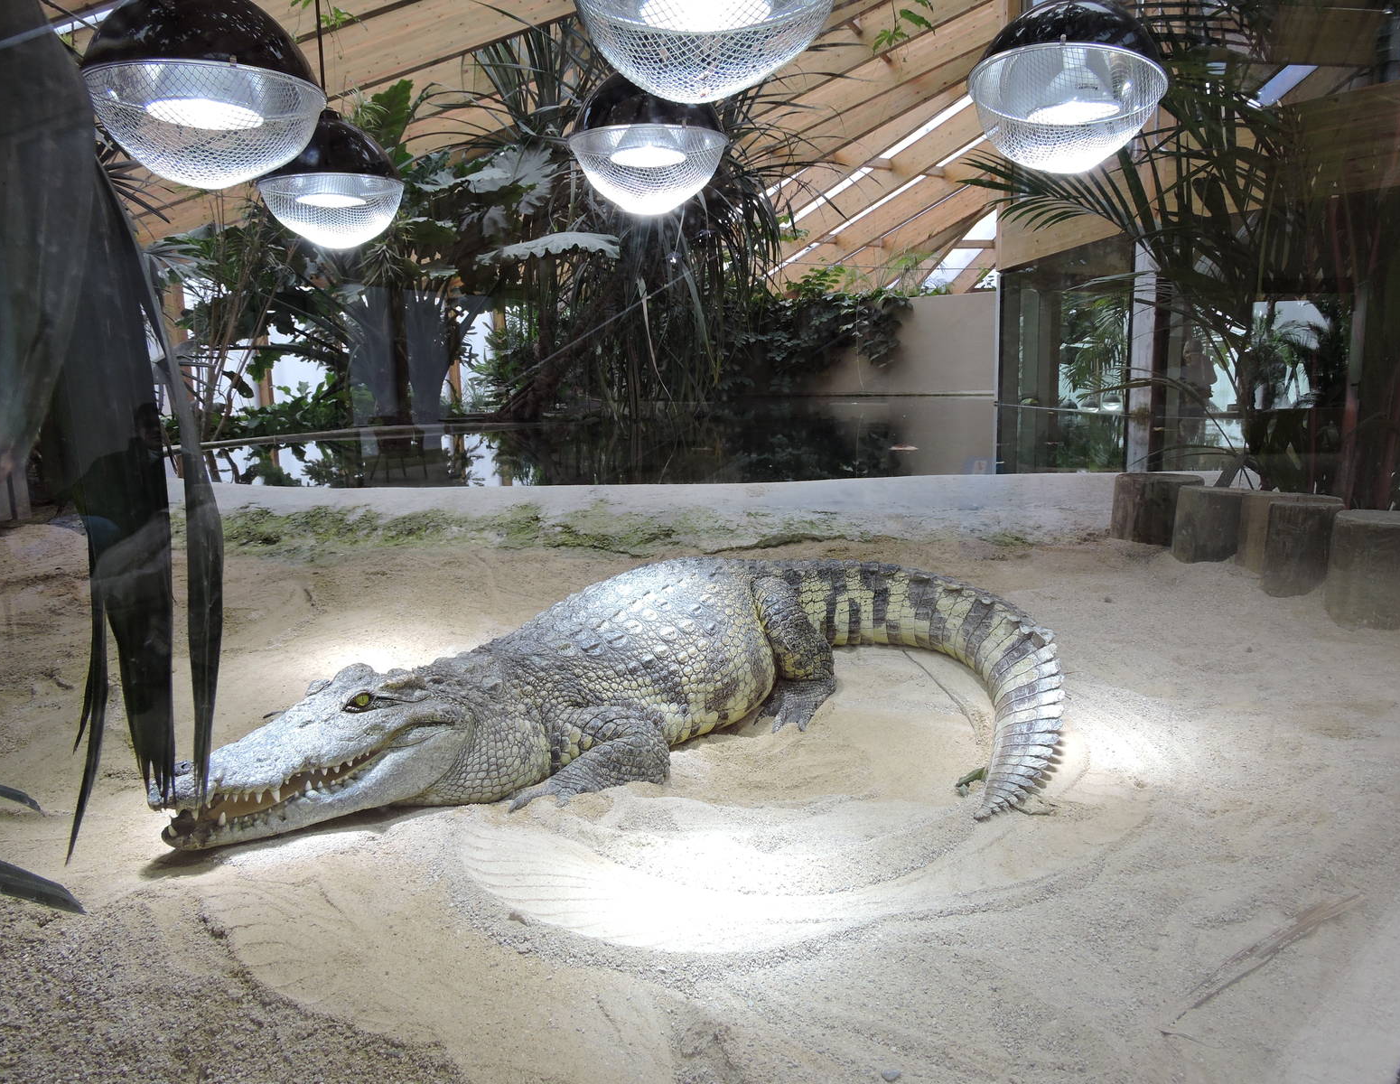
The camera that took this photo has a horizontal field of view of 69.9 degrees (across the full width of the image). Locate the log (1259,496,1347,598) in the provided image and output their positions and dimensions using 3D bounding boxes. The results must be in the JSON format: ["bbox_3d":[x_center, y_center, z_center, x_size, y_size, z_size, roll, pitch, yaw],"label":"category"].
[{"bbox_3d":[2.137,0.022,3.557,0.228,0.304,0.228,-2,10,0],"label":"log"}]

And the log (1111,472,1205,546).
[{"bbox_3d":[2.103,-0.152,4.609,0.371,0.284,0.371,-2,10,0],"label":"log"}]

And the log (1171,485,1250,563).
[{"bbox_3d":[2.124,-0.074,4.169,0.258,0.282,0.258,-2,10,0],"label":"log"}]

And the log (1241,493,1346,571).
[{"bbox_3d":[2.264,-0.026,3.861,0.339,0.285,0.339,-2,10,0],"label":"log"}]

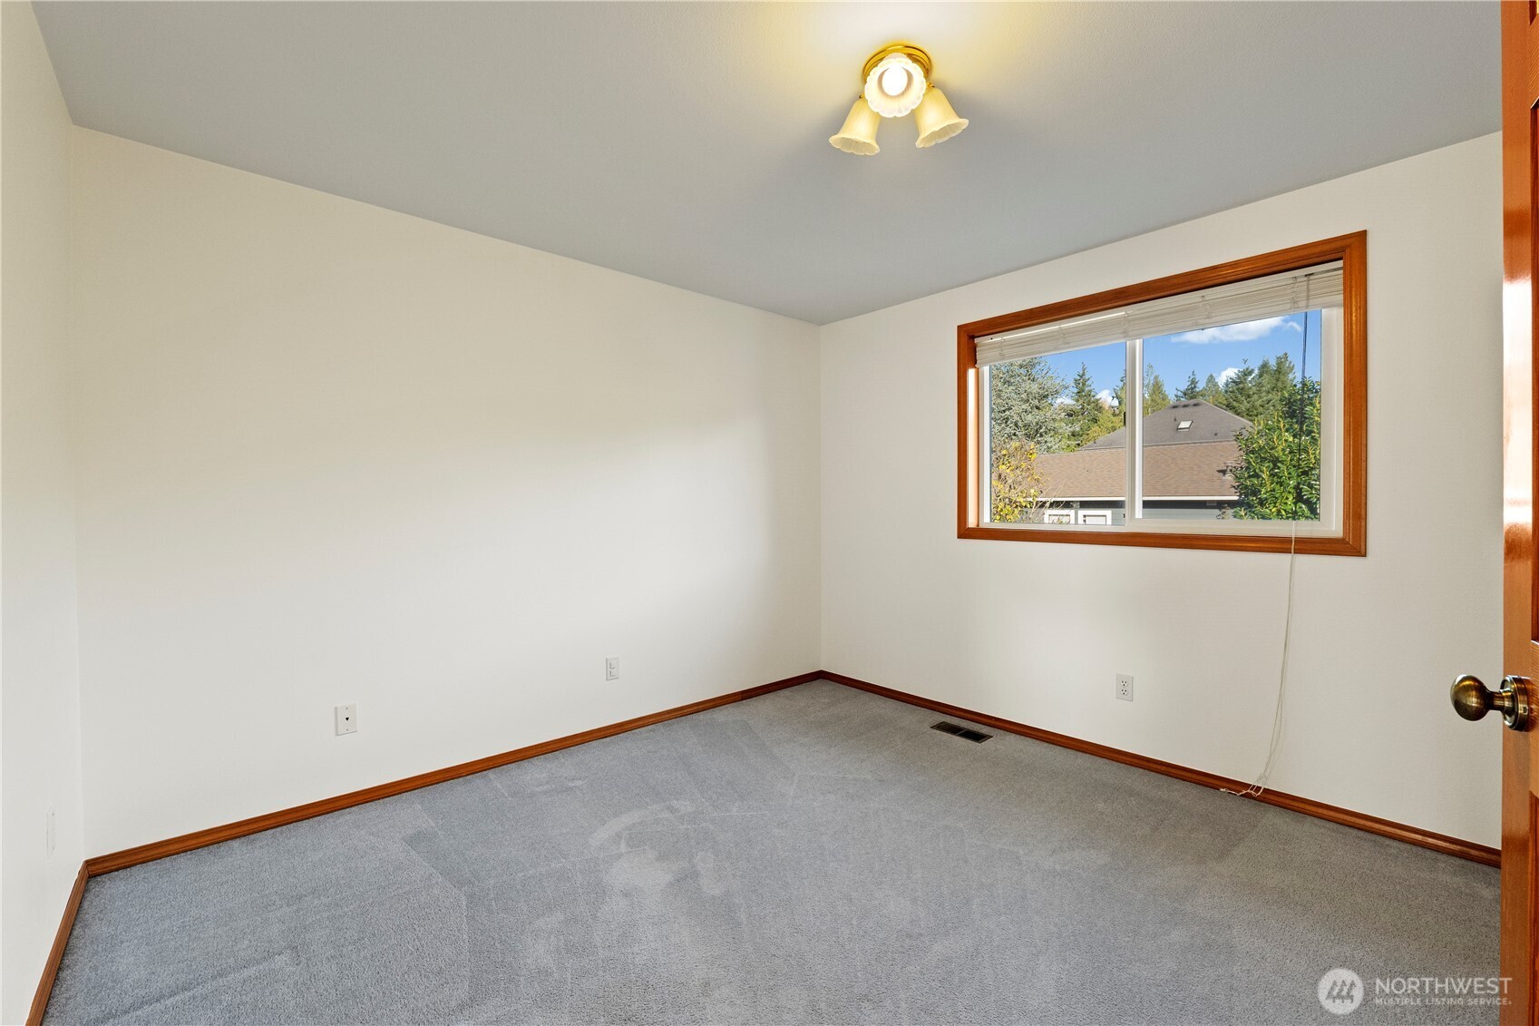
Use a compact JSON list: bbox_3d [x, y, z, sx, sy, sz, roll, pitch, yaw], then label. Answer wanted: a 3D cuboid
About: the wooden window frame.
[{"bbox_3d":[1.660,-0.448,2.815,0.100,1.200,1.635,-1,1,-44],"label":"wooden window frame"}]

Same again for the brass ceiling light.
[{"bbox_3d":[0.352,-1.160,1.655,0.395,0.195,0.370,0,1,13],"label":"brass ceiling light"}]

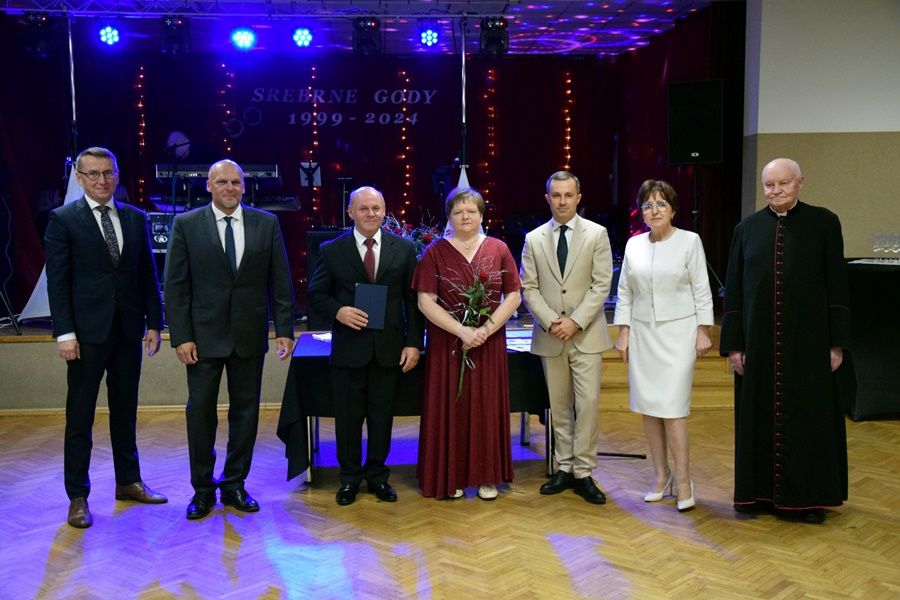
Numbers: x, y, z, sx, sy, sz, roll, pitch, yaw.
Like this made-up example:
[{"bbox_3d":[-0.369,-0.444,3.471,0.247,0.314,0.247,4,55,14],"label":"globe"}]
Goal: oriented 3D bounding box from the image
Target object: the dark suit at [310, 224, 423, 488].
[{"bbox_3d":[-0.454,0.289,5.582,0.610,1.324,0.360,-1,4,-9],"label":"dark suit"}]

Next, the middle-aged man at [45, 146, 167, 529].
[{"bbox_3d":[-1.770,0.166,5.359,0.530,1.860,0.420,-3,6,-28],"label":"middle-aged man"}]

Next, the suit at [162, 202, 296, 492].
[{"bbox_3d":[-1.155,0.238,5.507,0.600,1.470,0.350,-2,6,-20],"label":"suit"}]

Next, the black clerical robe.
[{"bbox_3d":[1.683,0.258,5.267,0.640,1.498,0.430,2,5,26],"label":"black clerical robe"}]

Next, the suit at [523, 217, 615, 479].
[{"bbox_3d":[0.627,0.239,5.658,0.470,1.400,0.320,1,5,10],"label":"suit"}]

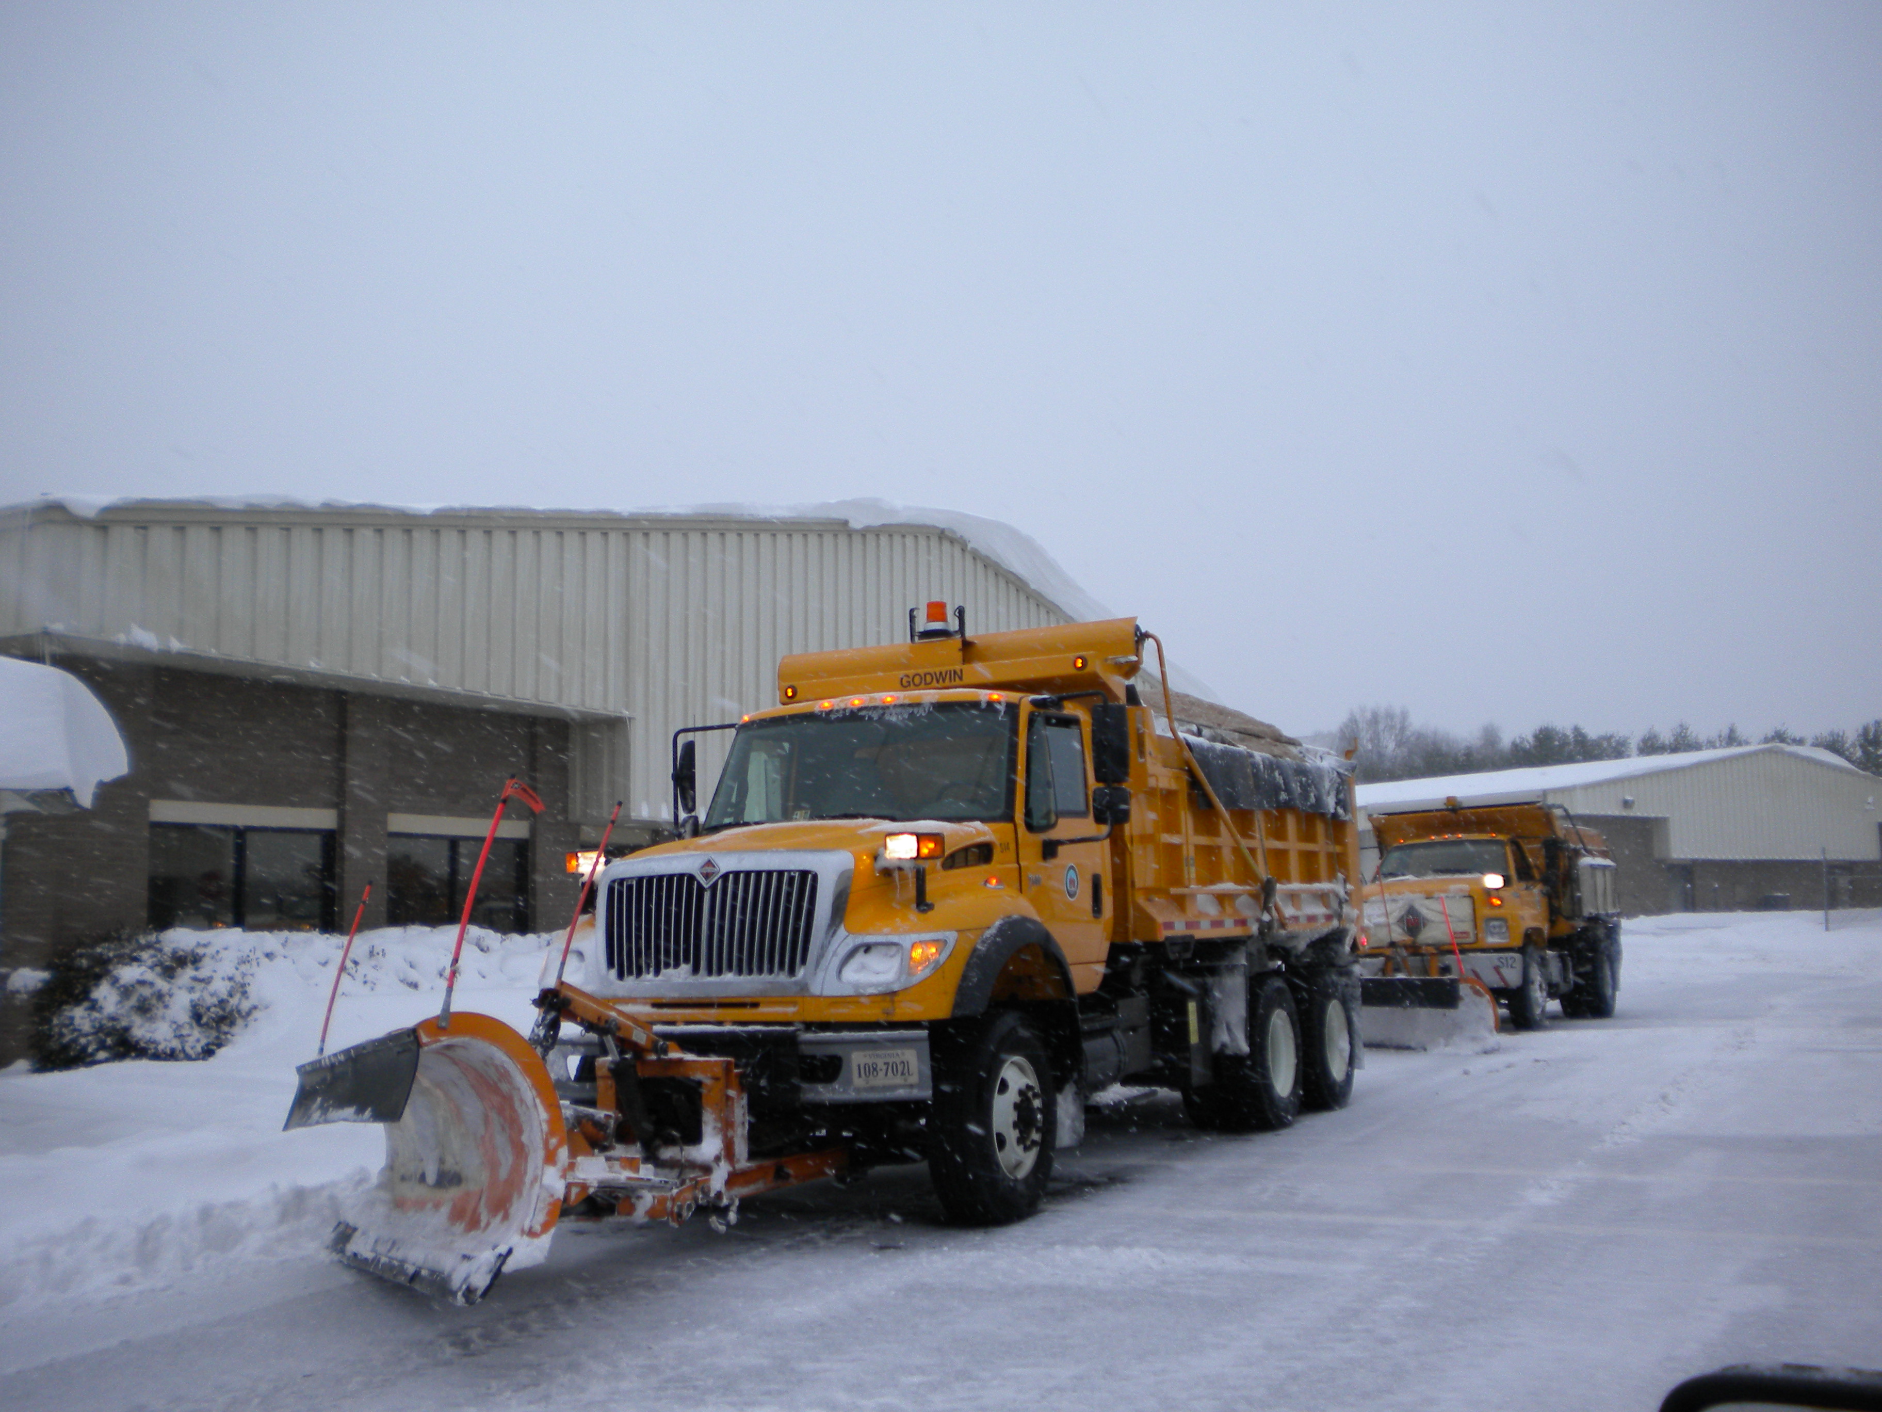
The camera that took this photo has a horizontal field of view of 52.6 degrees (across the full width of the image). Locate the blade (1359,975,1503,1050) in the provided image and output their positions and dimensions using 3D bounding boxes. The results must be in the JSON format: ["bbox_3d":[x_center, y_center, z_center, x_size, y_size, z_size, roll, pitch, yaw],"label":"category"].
[{"bbox_3d":[4.879,3.311,20.711,0.520,0.800,3.100,2,-7,-27],"label":"blade"}]

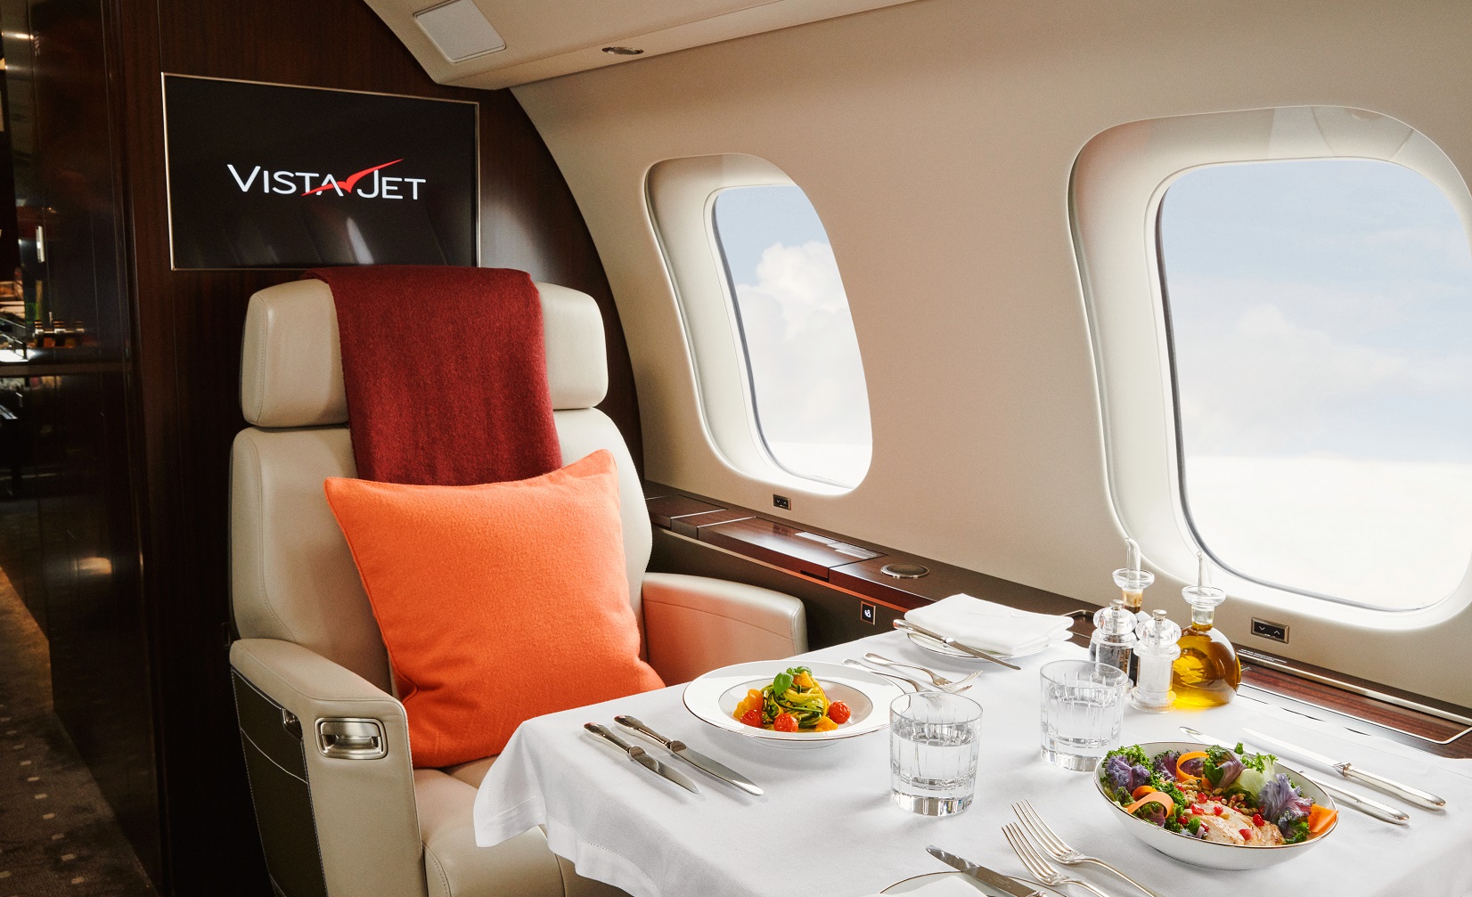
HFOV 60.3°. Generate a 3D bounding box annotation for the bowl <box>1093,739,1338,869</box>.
[{"bbox_3d":[0.423,0.320,1.125,0.207,0.055,0.207,-6,12,-38],"label":"bowl"}]

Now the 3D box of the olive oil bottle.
[{"bbox_3d":[0.540,0.205,1.465,0.100,0.175,0.100,-5,11,-32],"label":"olive oil bottle"}]

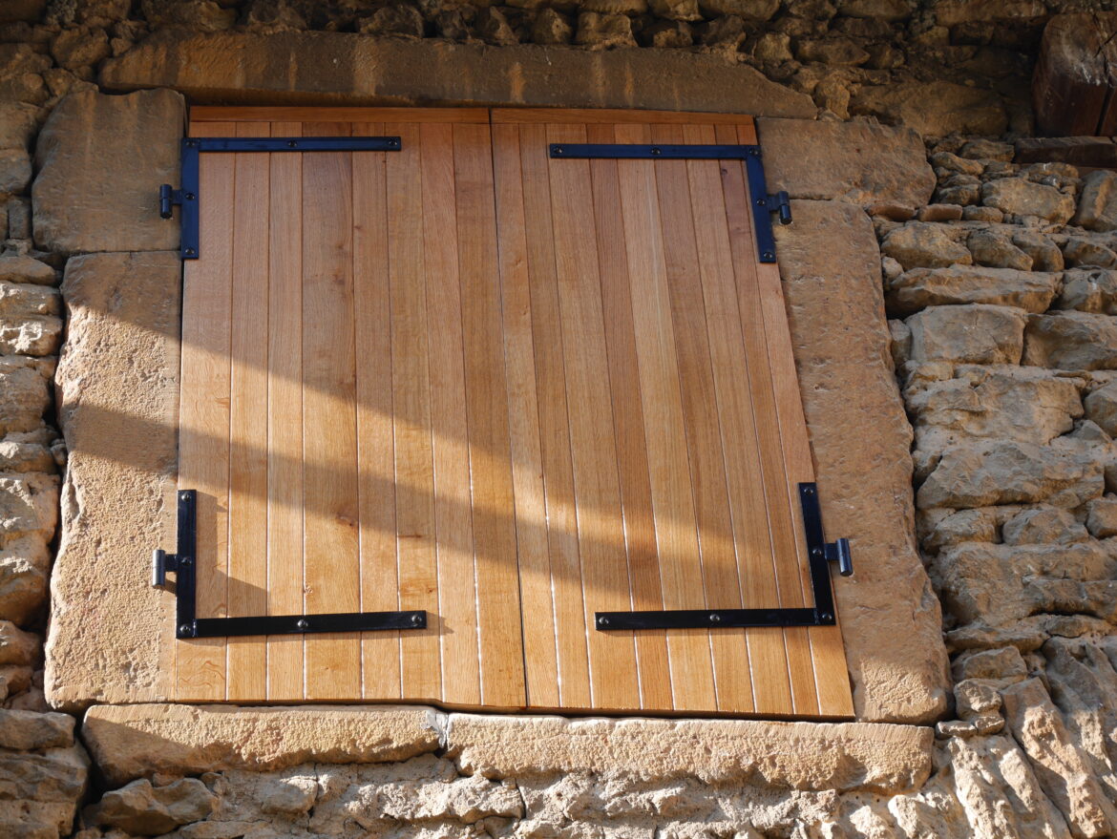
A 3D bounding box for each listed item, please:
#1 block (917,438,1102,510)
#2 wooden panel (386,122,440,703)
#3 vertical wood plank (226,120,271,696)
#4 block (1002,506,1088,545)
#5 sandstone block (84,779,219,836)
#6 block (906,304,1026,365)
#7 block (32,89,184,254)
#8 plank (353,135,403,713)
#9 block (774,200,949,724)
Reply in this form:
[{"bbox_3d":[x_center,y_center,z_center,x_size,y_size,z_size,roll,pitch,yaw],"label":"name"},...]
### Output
[{"bbox_3d":[0.877,0.142,4.102,0.373,0.154,0.140,0,-31,-7],"label":"block"},{"bbox_3d":[-0.286,-0.054,4.043,0.074,1.337,0.030,-1,-32,-6],"label":"wooden panel"},{"bbox_3d":[-0.594,-0.056,3.995,0.071,1.309,0.028,0,-31,-7],"label":"vertical wood plank"},{"bbox_3d":[0.939,0.239,4.072,0.168,0.083,0.130,-1,-32,-6],"label":"block"},{"bbox_3d":[-0.707,0.699,3.614,0.220,0.099,0.130,0,-31,-7],"label":"sandstone block"},{"bbox_3d":[0.908,-0.151,4.694,0.273,0.165,0.150,-1,-32,-6],"label":"block"},{"bbox_3d":[-1.010,-0.507,4.705,0.328,0.467,0.200,-1,-32,-6],"label":"block"},{"bbox_3d":[-0.357,-0.055,4.037,0.069,1.331,0.030,-1,-32,-6],"label":"plank"},{"bbox_3d":[0.647,0.098,4.492,0.226,1.292,0.180,-1,-32,-6],"label":"block"}]

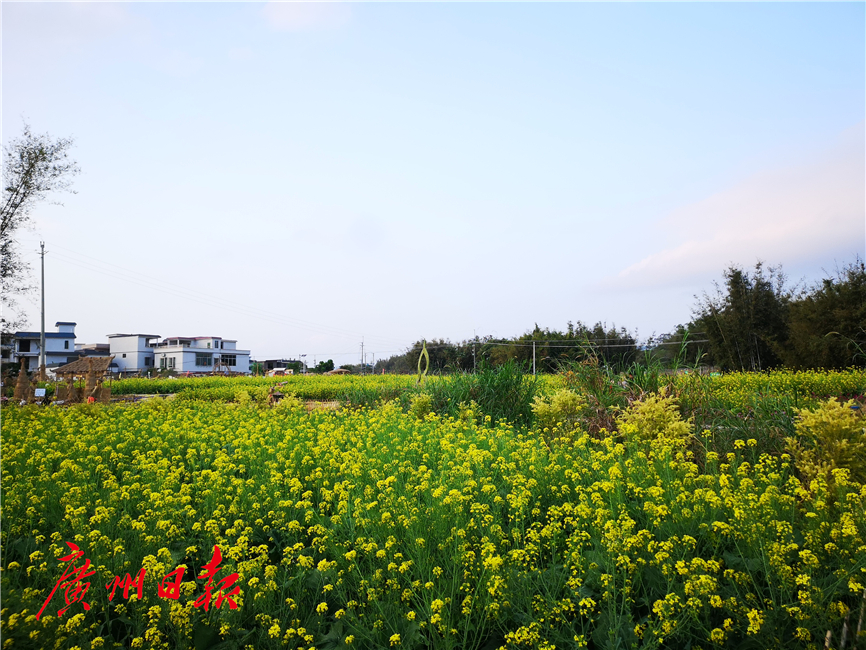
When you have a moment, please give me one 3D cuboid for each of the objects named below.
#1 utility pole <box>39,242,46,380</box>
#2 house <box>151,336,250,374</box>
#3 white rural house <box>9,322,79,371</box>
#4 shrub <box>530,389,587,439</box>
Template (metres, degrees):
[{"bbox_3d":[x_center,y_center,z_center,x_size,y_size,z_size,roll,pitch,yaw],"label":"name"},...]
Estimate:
[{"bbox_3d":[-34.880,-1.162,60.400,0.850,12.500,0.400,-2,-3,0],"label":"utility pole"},{"bbox_3d":[-43.433,5.804,126.500,7.800,6.700,15.500,-2,-4,28],"label":"house"},{"bbox_3d":[-78.295,4.529,136.000,11.000,9.600,9.000,1,-4,-23],"label":"white rural house"},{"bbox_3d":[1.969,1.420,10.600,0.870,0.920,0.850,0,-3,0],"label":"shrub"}]

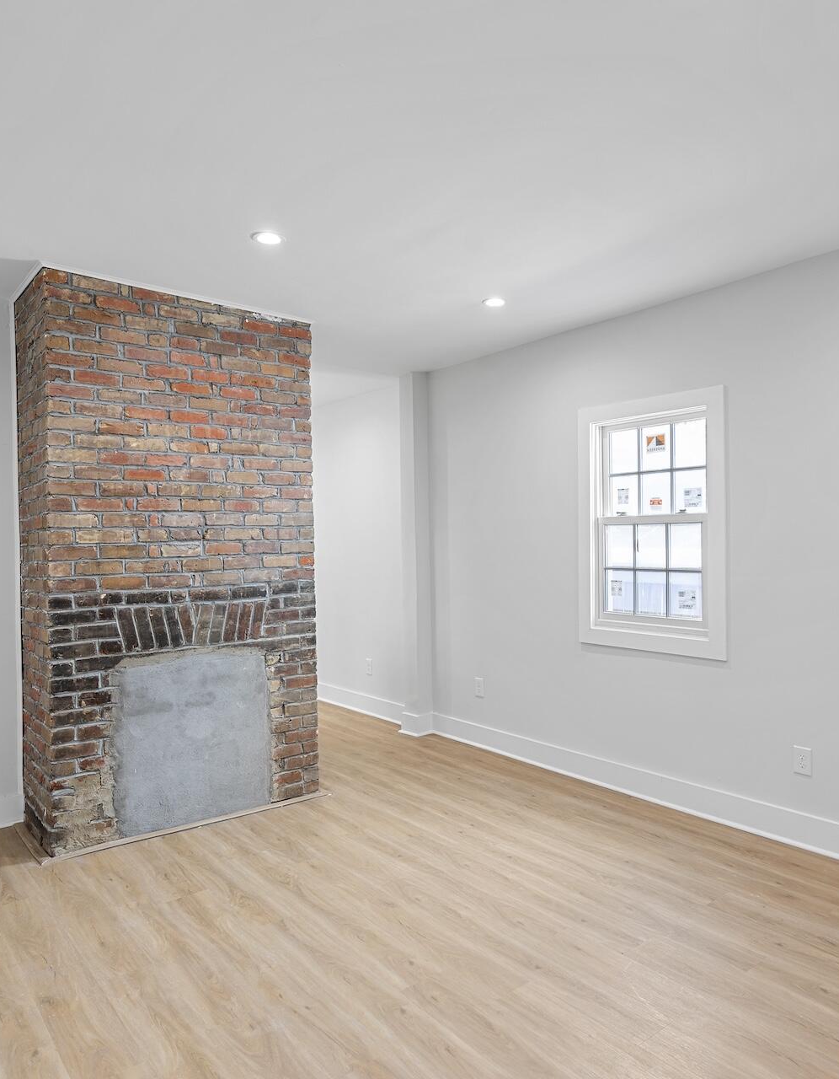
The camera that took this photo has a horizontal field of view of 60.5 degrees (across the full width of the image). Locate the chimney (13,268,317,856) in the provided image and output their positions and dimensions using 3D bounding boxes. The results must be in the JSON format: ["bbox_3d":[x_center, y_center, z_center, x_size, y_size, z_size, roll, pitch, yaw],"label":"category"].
[{"bbox_3d":[-1.208,0.096,3.574,1.260,2.445,0.580,-1,0,-37],"label":"chimney"}]

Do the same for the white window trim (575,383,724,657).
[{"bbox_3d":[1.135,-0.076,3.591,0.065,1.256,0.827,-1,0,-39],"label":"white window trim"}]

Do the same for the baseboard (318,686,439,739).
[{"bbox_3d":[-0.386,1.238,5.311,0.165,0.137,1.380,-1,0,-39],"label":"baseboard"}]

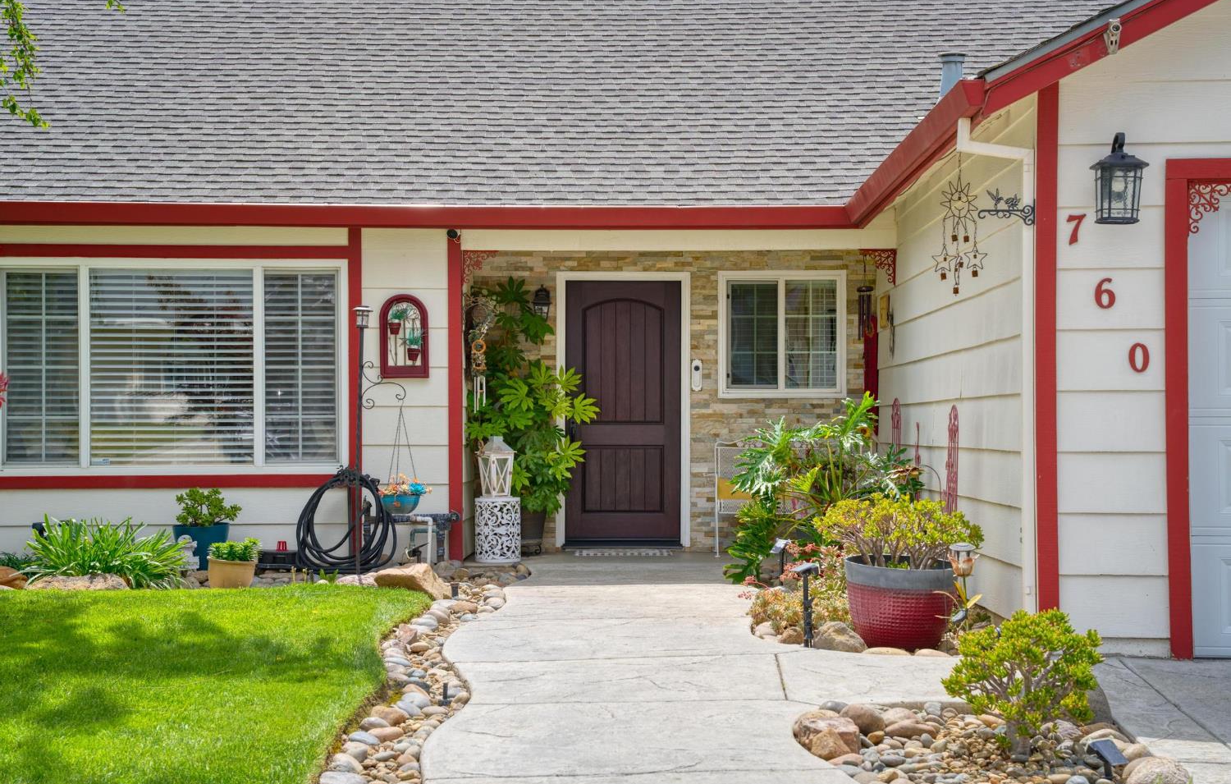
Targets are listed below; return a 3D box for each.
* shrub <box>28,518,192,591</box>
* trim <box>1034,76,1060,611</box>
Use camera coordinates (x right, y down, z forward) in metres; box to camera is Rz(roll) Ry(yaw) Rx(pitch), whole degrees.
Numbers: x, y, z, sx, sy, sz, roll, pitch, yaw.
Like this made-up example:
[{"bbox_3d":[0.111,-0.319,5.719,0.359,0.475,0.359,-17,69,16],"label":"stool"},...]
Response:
[{"bbox_3d":[-3.177,1.006,14.300,1.020,0.460,0.800,0,-1,0],"label":"shrub"},{"bbox_3d":[1.987,-0.135,10.550,0.093,2.570,0.030,0,-1,0],"label":"trim"}]

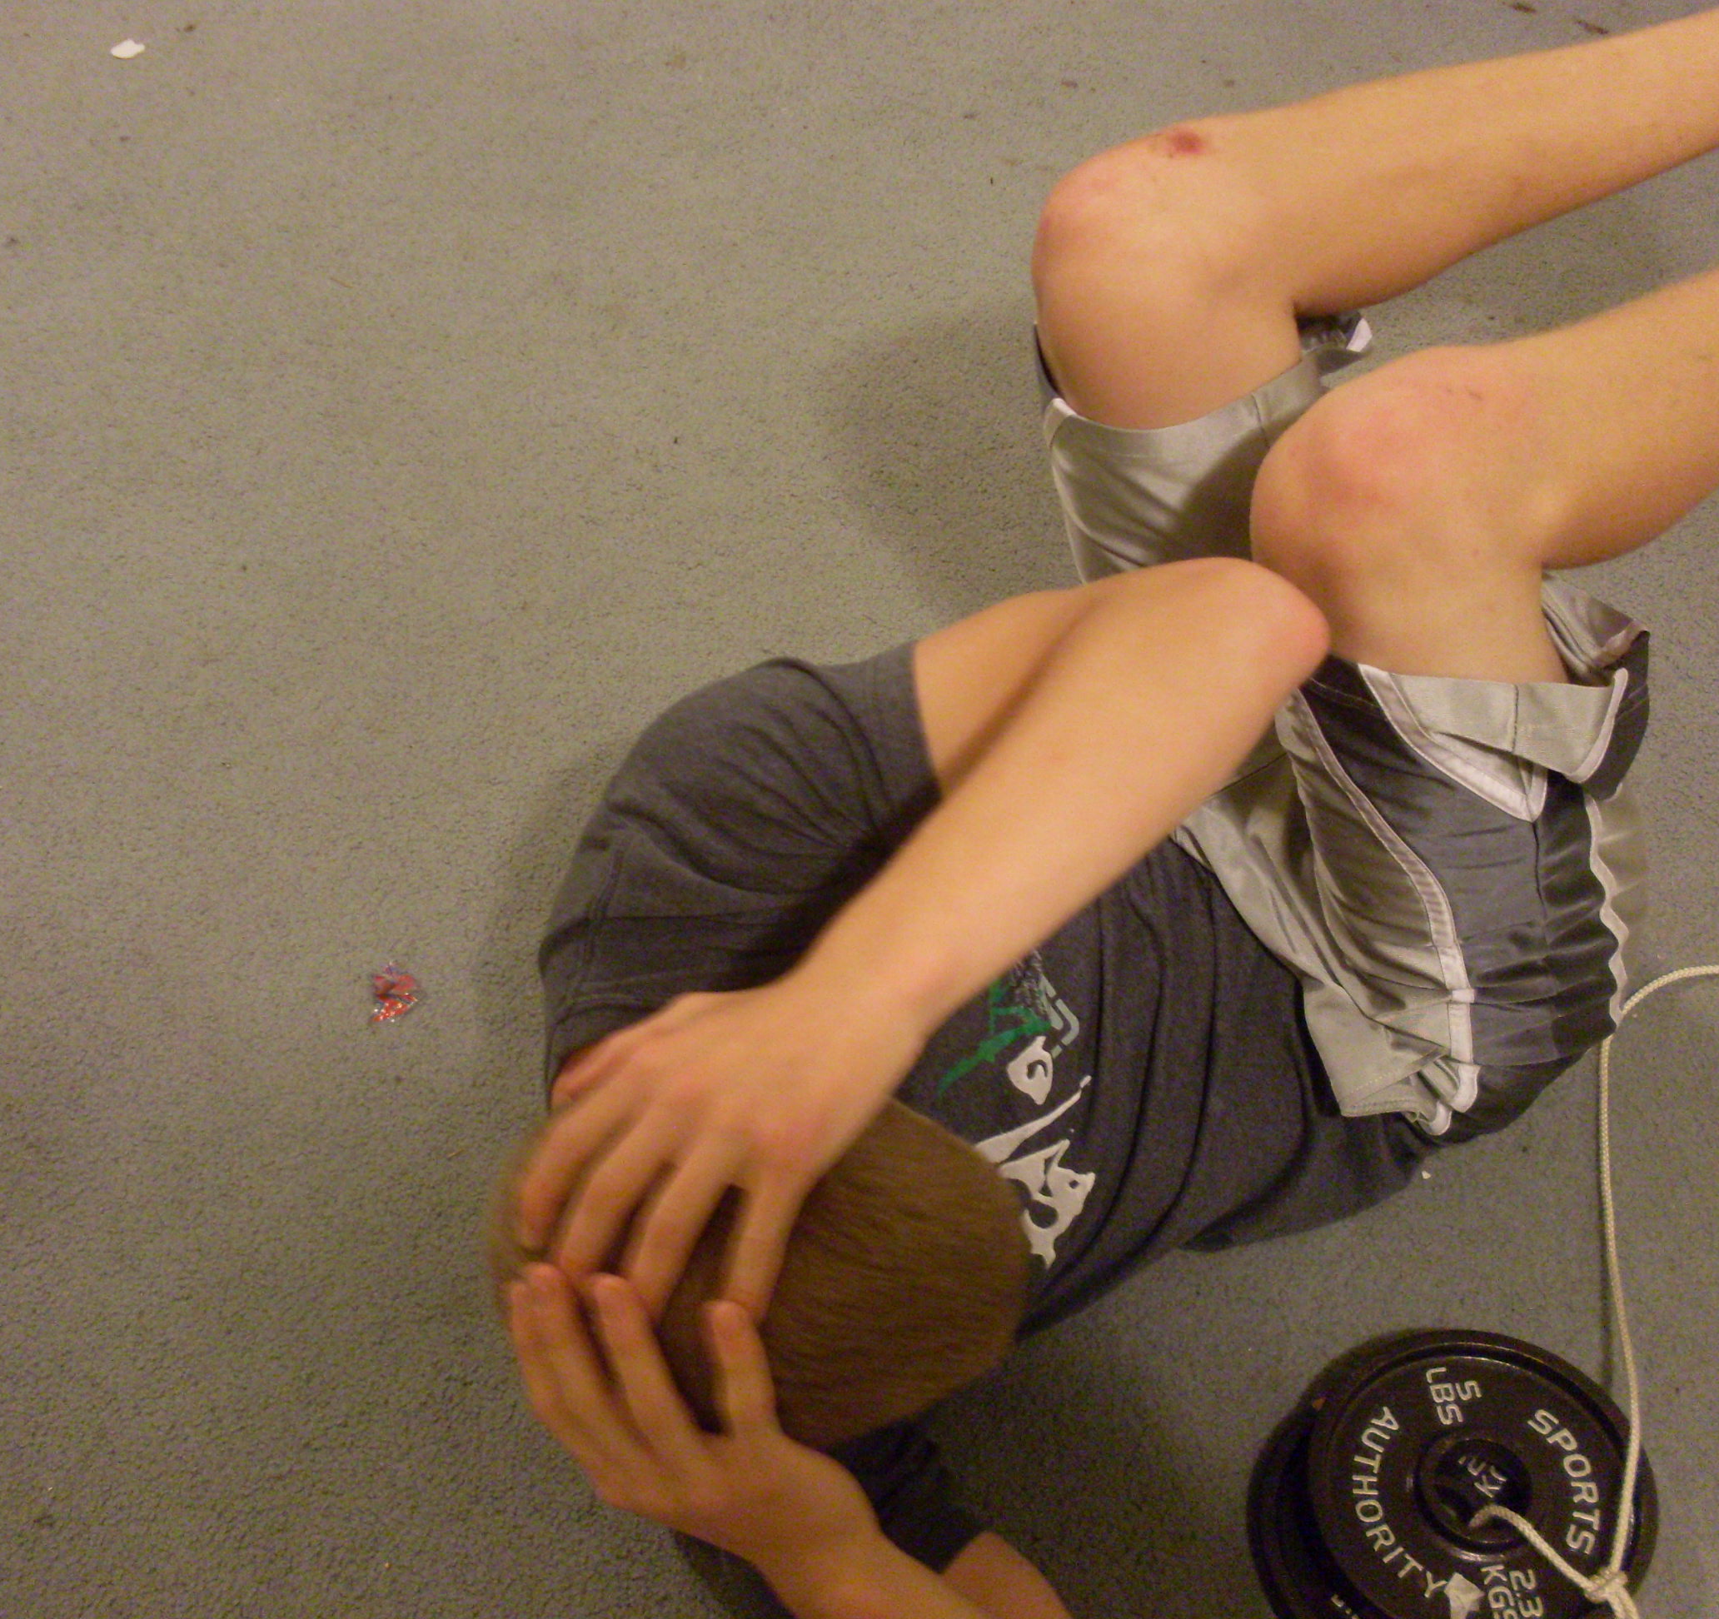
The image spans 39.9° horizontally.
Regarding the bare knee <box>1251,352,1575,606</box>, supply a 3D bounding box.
[{"bbox_3d":[0.281,-0.172,1.230,0.130,0.115,0.110,-26,55,-19],"label":"bare knee"}]

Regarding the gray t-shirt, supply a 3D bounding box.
[{"bbox_3d":[0.100,0.139,1.277,0.450,0.270,0.420,-8,60,-32],"label":"gray t-shirt"}]

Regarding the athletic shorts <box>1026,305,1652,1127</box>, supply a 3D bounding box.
[{"bbox_3d":[0.292,-0.062,1.443,0.310,0.380,0.450,-22,54,-16],"label":"athletic shorts"}]

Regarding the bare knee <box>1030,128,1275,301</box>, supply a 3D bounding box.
[{"bbox_3d":[0.164,-0.340,1.368,0.125,0.110,0.105,-16,53,-12],"label":"bare knee"}]

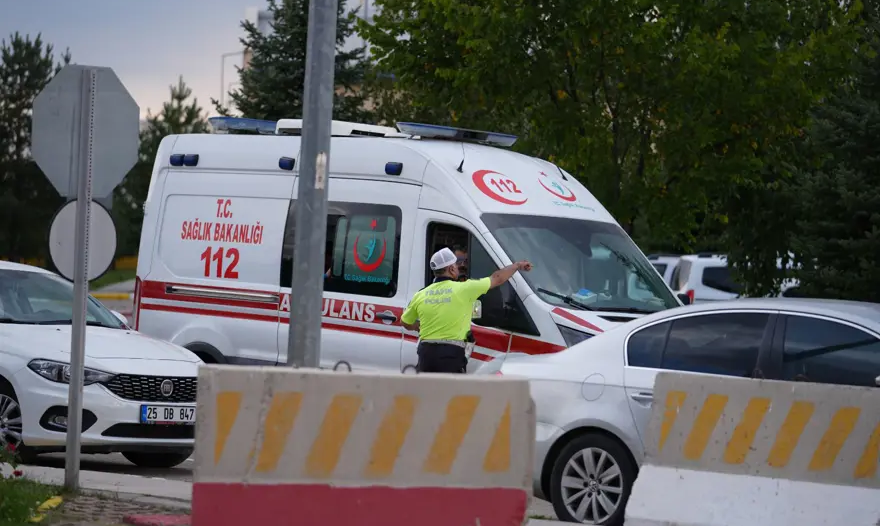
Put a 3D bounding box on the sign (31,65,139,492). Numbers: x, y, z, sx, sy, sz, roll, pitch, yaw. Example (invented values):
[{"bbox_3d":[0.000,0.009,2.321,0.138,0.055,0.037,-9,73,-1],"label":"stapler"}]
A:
[{"bbox_3d":[-2.083,0.093,17.700,0.770,2.470,0.100,2,0,-41],"label":"sign"}]

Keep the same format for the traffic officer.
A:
[{"bbox_3d":[0.201,0.764,23.200,0.860,1.760,0.500,3,0,27],"label":"traffic officer"}]

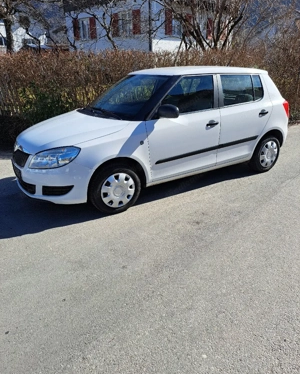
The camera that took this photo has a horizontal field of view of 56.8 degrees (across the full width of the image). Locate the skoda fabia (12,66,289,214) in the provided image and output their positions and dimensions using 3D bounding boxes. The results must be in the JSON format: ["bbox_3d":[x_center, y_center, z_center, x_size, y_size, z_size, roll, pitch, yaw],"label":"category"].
[{"bbox_3d":[0.205,-0.885,3.940,3.980,1.490,1.710,-14,26,-29],"label":"skoda fabia"}]

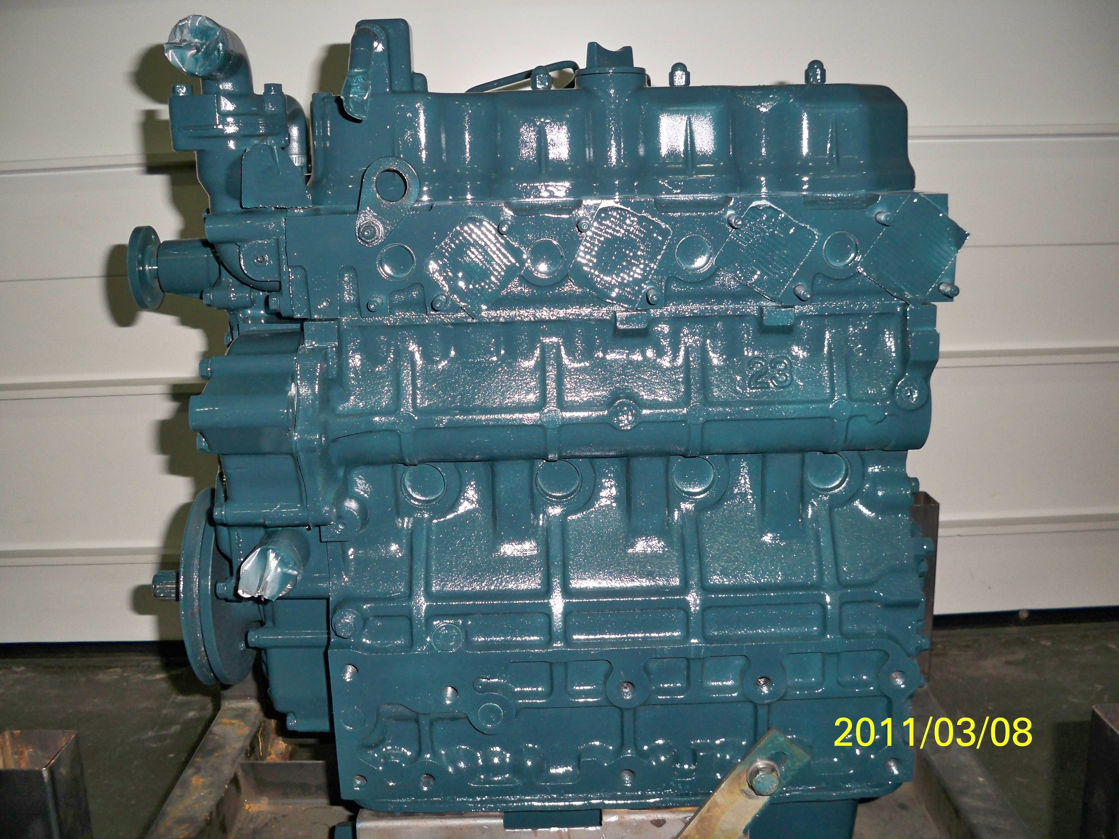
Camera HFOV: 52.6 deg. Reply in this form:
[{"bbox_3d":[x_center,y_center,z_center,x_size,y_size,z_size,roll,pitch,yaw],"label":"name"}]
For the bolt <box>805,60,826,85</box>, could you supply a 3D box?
[{"bbox_3d":[0.177,-0.240,0.785,0.015,0.018,0.015,-1,14,1],"label":"bolt"}]

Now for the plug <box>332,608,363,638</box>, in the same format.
[{"bbox_3d":[-0.148,0.141,0.786,0.021,0.021,0.008,-2,15,0],"label":"plug"}]

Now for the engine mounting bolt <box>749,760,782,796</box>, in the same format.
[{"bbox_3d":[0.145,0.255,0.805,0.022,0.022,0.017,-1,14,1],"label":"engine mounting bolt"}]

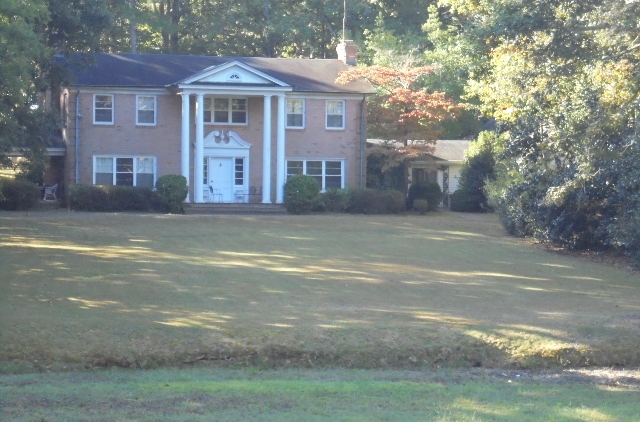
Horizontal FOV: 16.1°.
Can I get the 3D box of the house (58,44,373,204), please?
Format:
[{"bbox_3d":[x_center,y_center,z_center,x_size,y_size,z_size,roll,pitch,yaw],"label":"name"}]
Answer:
[{"bbox_3d":[-5.400,-3.600,105.000,14.600,7.500,11.600,0,0,-18],"label":"house"}]

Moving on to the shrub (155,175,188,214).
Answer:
[{"bbox_3d":[-6.501,-0.722,98.739,1.500,1.700,1.500,0,0,0],"label":"shrub"}]

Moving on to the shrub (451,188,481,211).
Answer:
[{"bbox_3d":[6.890,-0.550,106.300,1.550,1.200,1.500,0,0,0],"label":"shrub"}]

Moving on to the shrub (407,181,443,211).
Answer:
[{"bbox_3d":[4.957,-0.674,107.000,1.650,1.450,1.600,0,0,0],"label":"shrub"}]

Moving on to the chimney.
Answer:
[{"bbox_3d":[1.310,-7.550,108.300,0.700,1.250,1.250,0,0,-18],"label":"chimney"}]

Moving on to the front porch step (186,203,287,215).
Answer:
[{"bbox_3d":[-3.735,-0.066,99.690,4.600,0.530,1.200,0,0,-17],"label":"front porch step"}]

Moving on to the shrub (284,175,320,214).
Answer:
[{"bbox_3d":[-0.780,-0.740,101.000,1.600,1.680,1.600,0,0,0],"label":"shrub"}]

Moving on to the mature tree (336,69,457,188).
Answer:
[{"bbox_3d":[3.600,-3.300,103.900,5.700,6.700,5.400,0,0,0],"label":"mature tree"}]

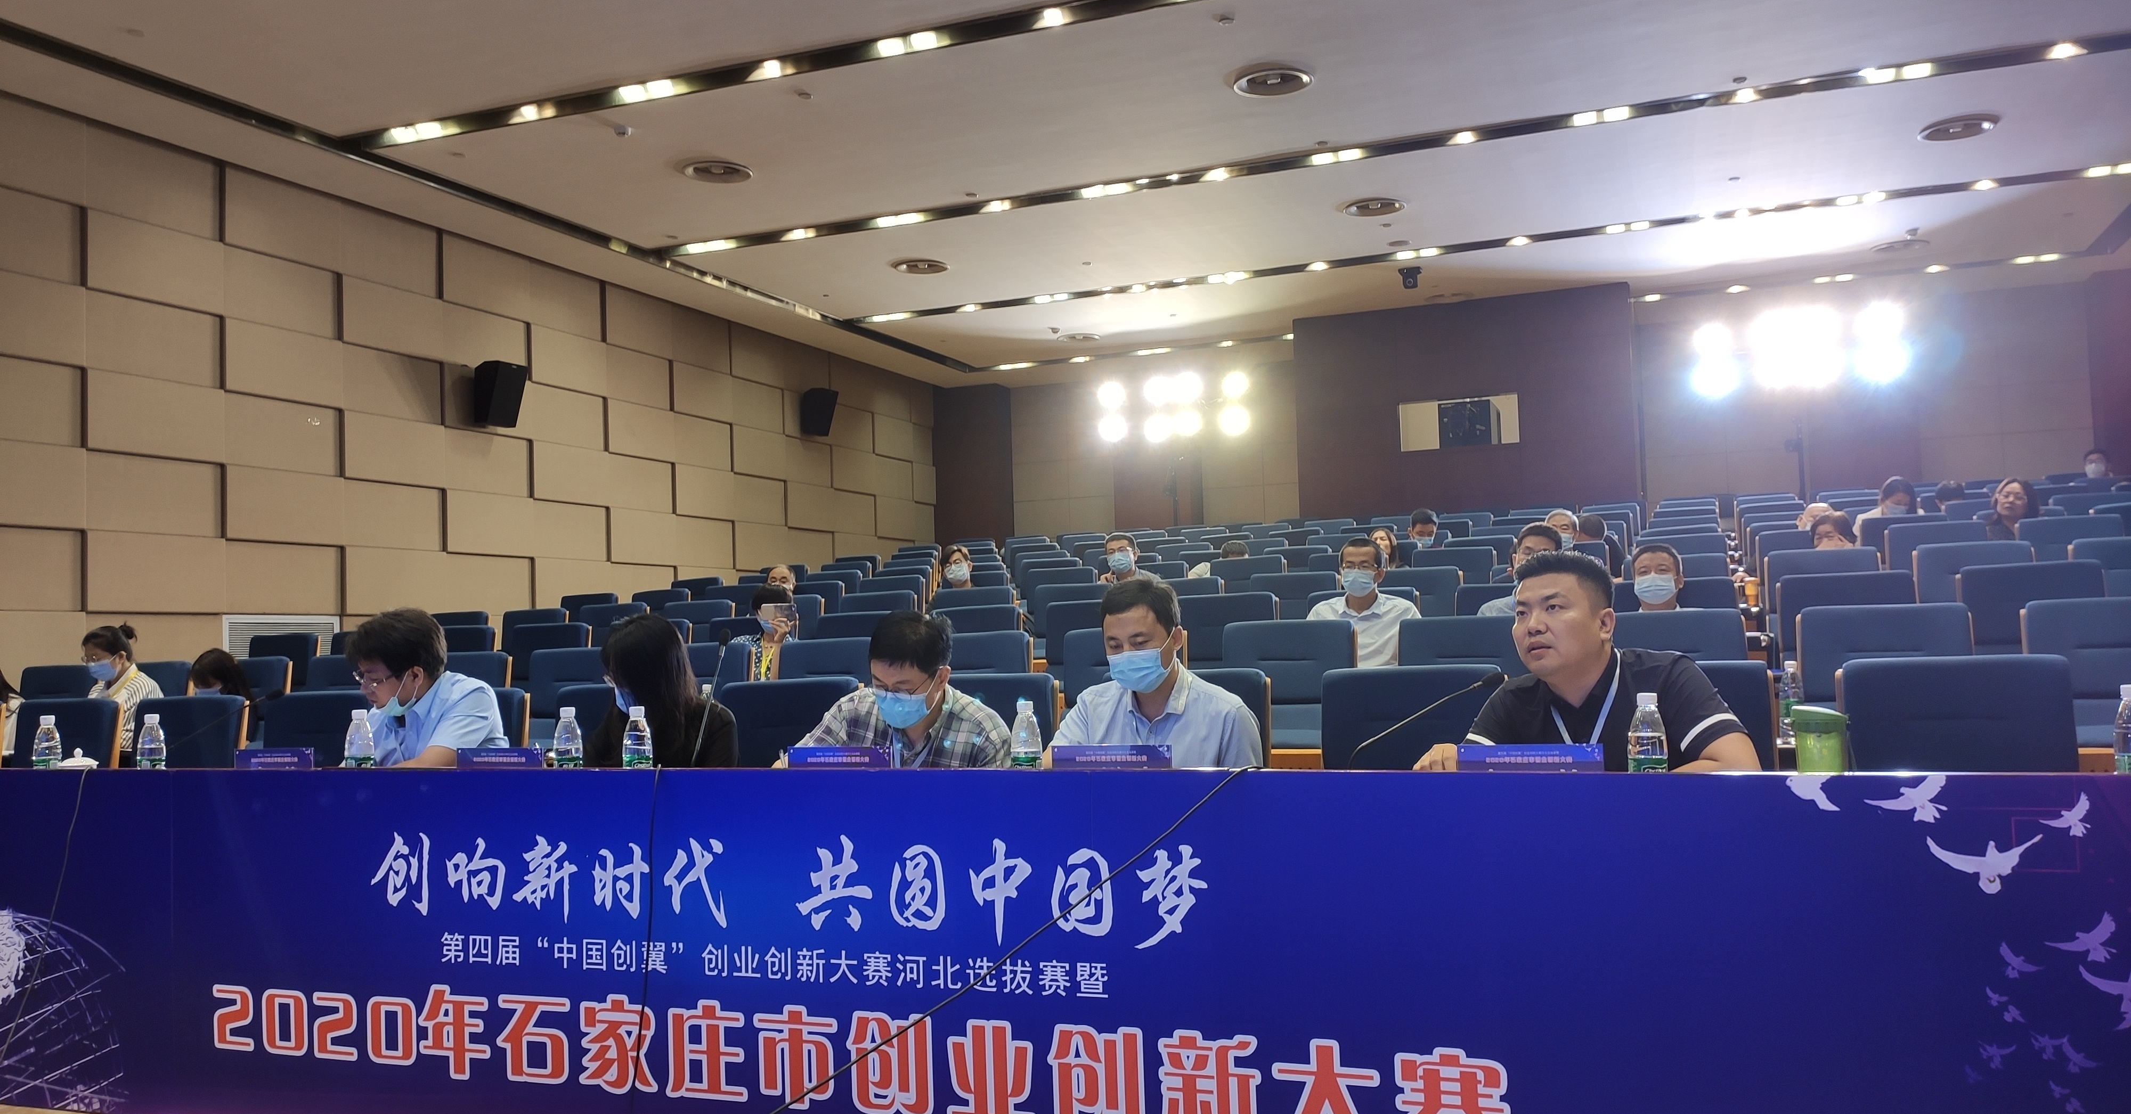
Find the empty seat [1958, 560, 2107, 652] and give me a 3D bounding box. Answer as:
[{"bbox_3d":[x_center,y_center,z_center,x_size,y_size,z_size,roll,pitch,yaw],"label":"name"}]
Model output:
[{"bbox_3d":[3.277,0.512,5.320,0.560,1.000,0.620,-3,-3,21],"label":"empty seat"}]

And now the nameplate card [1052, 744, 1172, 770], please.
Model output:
[{"bbox_3d":[0.101,0.433,3.153,0.246,0.125,0.060,-3,-3,21],"label":"nameplate card"}]

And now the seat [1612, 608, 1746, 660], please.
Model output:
[{"bbox_3d":[1.769,0.648,4.619,0.560,1.000,0.620,-3,-3,21],"label":"seat"}]

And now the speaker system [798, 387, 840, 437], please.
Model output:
[{"bbox_3d":[-2.539,-1.499,16.470,0.260,0.450,0.300,14,5,31],"label":"speaker system"}]

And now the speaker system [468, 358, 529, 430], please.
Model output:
[{"bbox_3d":[-4.089,-1.156,11.552,0.260,0.450,0.330,-3,-4,22],"label":"speaker system"}]

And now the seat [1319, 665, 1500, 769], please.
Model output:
[{"bbox_3d":[0.774,0.761,3.676,0.570,1.000,0.640,-3,-4,22],"label":"seat"}]

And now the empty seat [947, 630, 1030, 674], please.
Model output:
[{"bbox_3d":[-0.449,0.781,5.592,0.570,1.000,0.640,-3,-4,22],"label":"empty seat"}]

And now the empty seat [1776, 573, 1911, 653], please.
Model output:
[{"bbox_3d":[2.696,0.552,5.443,0.540,1.000,0.600,-3,-4,22],"label":"empty seat"}]

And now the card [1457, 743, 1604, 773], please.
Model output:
[{"bbox_3d":[0.834,0.397,2.862,0.252,0.120,0.080,-3,-4,22],"label":"card"}]

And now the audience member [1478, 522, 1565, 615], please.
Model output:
[{"bbox_3d":[1.649,0.487,5.625,0.500,1.233,0.750,-3,-4,22],"label":"audience member"}]

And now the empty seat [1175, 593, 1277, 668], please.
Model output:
[{"bbox_3d":[0.587,0.642,6.276,0.540,1.000,0.600,-3,-4,22],"label":"empty seat"}]

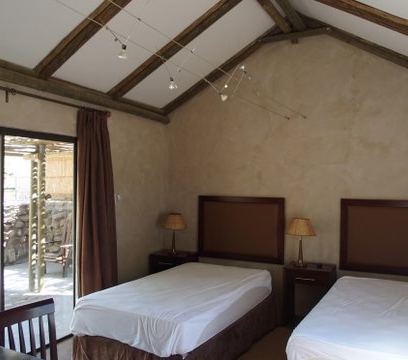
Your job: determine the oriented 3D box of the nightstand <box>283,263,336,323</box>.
[{"bbox_3d":[1.244,1.330,4.523,0.500,0.640,0.420,0,0,25],"label":"nightstand"}]

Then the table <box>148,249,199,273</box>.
[{"bbox_3d":[-0.423,1.330,5.300,0.500,0.640,0.420,0,0,25],"label":"table"}]

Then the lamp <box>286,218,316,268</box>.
[{"bbox_3d":[1.138,0.731,4.550,0.345,0.560,0.345,0,0,25],"label":"lamp"}]

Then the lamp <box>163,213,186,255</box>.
[{"bbox_3d":[-0.400,0.735,5.280,0.330,0.550,0.330,0,0,0],"label":"lamp"}]

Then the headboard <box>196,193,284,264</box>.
[{"bbox_3d":[0.474,0.645,5.095,1.185,0.840,0.055,0,0,25],"label":"headboard"}]

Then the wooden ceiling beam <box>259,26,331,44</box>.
[{"bbox_3d":[1.075,-1.730,4.685,0.880,0.090,0.080,0,0,25],"label":"wooden ceiling beam"}]

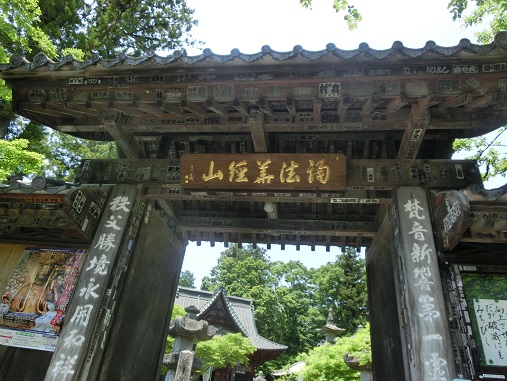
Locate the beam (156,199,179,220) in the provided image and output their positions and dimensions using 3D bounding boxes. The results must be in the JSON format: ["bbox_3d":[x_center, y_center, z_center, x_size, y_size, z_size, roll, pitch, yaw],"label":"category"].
[{"bbox_3d":[-1.007,0.188,4.434,0.101,0.151,0.954,1,-31,9],"label":"beam"}]

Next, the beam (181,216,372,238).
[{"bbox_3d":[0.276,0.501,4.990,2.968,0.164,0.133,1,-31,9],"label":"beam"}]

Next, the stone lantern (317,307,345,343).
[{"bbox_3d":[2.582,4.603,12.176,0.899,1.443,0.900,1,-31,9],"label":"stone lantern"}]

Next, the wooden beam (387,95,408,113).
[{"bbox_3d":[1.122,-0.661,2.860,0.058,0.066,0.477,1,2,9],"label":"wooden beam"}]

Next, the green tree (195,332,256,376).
[{"bbox_3d":[-0.623,3.844,8.386,1.374,1.082,1.300,1,-31,9],"label":"green tree"}]

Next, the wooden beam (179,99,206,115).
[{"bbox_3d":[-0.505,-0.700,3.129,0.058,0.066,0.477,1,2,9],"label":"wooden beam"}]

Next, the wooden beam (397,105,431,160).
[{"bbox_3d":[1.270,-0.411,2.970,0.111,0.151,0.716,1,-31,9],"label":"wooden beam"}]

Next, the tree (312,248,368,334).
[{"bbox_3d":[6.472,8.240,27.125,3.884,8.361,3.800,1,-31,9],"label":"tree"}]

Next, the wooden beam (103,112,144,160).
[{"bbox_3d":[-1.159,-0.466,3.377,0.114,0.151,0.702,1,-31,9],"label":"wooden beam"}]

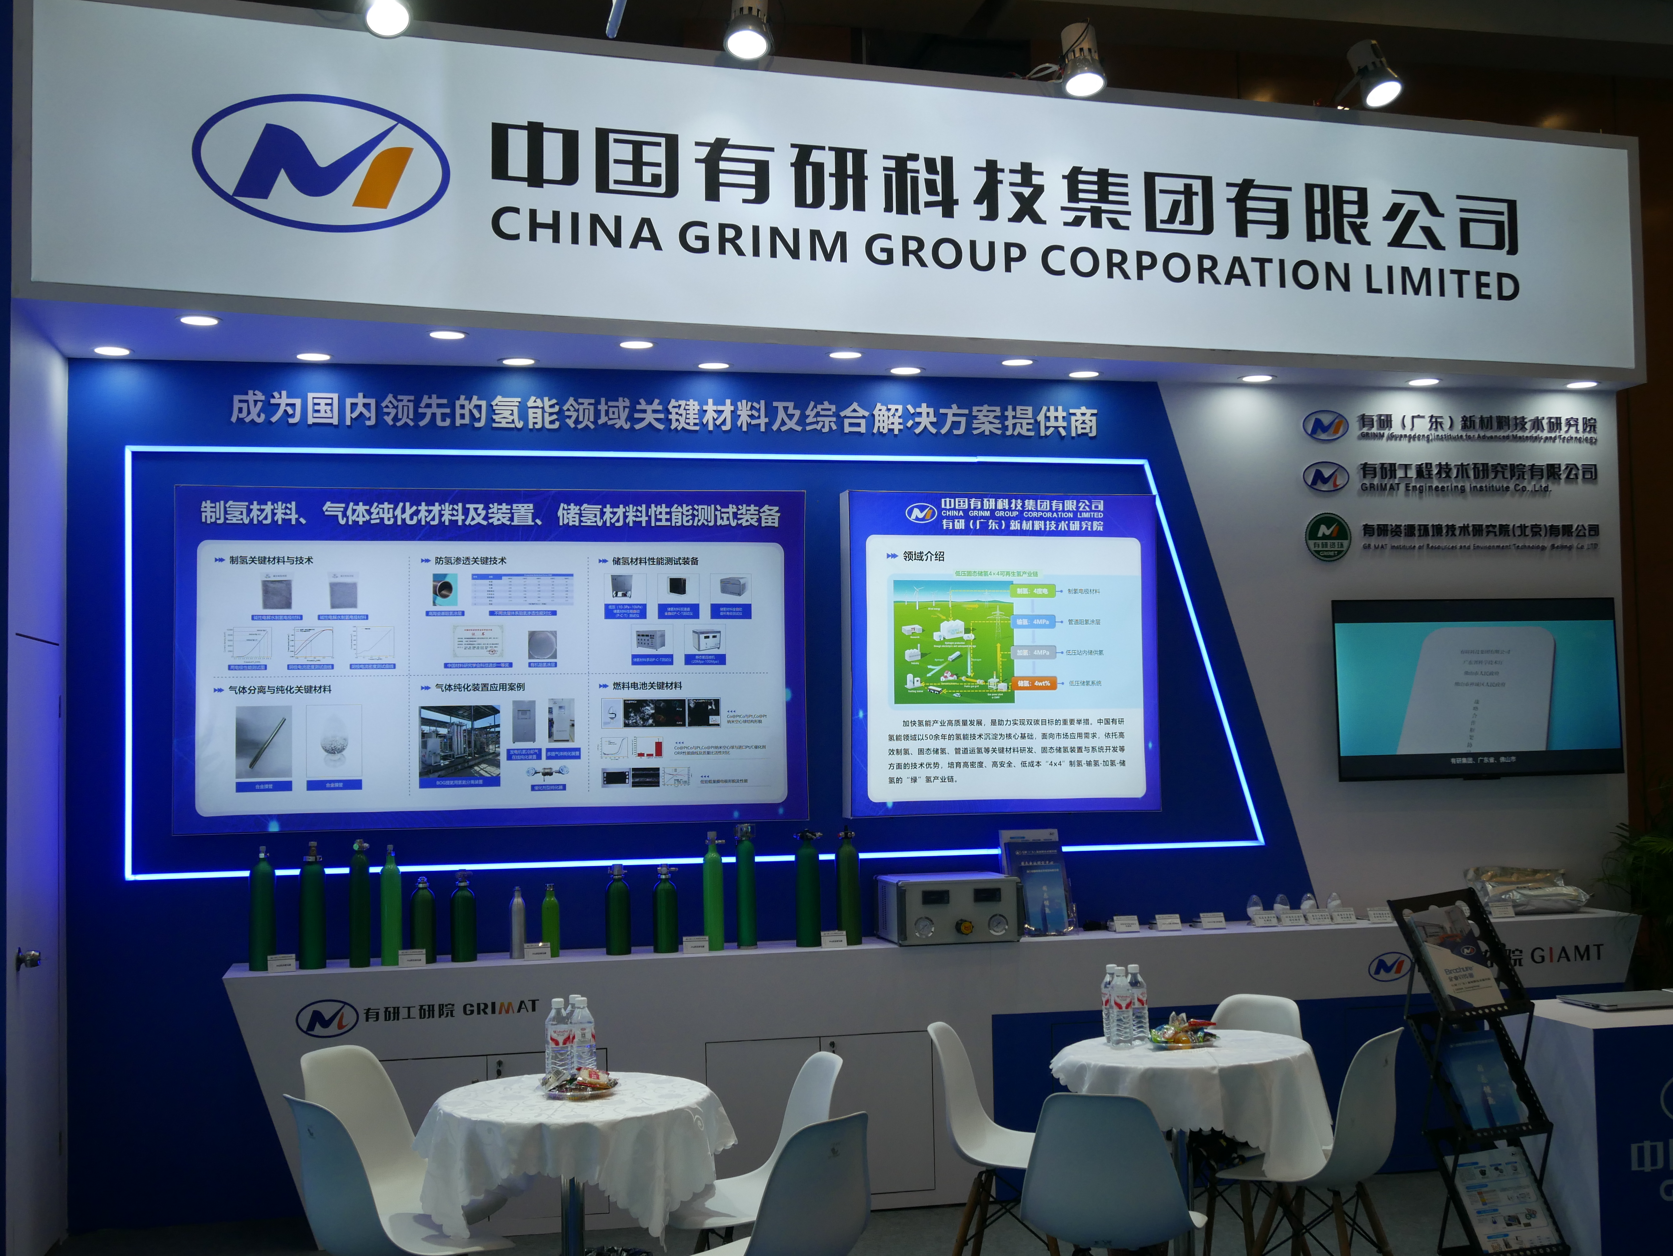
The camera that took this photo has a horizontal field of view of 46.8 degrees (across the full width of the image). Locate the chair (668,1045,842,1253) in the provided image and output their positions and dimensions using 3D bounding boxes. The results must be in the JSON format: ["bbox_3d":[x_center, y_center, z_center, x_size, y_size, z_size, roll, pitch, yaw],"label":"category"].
[{"bbox_3d":[-0.220,1.565,5.141,0.520,0.820,0.460,0,-2,-17],"label":"chair"}]

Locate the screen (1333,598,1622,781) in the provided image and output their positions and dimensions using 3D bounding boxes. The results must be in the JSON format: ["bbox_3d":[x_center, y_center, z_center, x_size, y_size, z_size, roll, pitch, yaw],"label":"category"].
[{"bbox_3d":[2.537,0.239,7.670,1.235,0.705,0.060,0,-2,-12],"label":"screen"}]

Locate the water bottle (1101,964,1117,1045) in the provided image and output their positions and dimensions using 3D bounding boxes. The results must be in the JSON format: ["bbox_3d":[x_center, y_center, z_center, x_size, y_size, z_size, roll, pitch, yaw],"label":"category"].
[{"bbox_3d":[0.817,1.114,5.718,0.065,0.230,0.065,-1,-3,0],"label":"water bottle"}]

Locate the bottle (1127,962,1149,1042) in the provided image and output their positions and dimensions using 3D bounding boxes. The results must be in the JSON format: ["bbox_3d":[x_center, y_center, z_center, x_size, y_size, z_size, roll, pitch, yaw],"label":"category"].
[{"bbox_3d":[0.881,1.113,5.712,0.065,0.230,0.065,-1,-3,0],"label":"bottle"}]

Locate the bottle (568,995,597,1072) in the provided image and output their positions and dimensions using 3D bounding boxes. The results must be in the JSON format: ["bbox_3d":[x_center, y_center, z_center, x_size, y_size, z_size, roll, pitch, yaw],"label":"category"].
[{"bbox_3d":[-0.679,1.107,5.166,0.065,0.230,0.065,-1,-3,0],"label":"bottle"}]

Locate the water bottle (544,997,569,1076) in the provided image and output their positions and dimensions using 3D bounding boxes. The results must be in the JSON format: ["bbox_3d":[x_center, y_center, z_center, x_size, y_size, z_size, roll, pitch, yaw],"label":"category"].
[{"bbox_3d":[-0.741,1.107,5.152,0.065,0.230,0.065,-1,-3,0],"label":"water bottle"}]

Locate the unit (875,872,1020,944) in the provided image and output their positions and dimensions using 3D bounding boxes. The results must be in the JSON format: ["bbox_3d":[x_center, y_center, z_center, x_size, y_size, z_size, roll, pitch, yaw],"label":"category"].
[{"bbox_3d":[0.410,1.023,7.041,0.445,0.223,0.295,0,-2,-12],"label":"unit"}]

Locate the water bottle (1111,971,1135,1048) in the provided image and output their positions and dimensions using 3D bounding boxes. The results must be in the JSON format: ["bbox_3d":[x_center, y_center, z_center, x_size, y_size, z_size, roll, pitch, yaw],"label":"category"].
[{"bbox_3d":[0.831,1.110,5.639,0.065,0.230,0.065,-1,-3,0],"label":"water bottle"}]

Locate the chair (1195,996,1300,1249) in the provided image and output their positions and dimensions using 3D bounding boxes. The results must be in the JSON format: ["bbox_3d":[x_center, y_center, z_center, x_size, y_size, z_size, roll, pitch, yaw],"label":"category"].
[{"bbox_3d":[1.180,1.552,5.806,0.460,0.820,0.520,-3,-3,37],"label":"chair"}]

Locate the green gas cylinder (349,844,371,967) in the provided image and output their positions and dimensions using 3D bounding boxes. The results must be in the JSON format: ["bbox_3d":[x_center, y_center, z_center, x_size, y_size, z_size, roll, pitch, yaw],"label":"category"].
[{"bbox_3d":[-1.606,0.926,6.515,0.069,0.424,0.069,0,-2,-12],"label":"green gas cylinder"}]

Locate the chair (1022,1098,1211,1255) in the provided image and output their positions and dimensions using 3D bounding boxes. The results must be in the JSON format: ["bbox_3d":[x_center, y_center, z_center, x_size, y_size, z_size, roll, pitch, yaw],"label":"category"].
[{"bbox_3d":[0.695,1.540,4.871,0.460,0.820,0.520,-1,-2,14],"label":"chair"}]

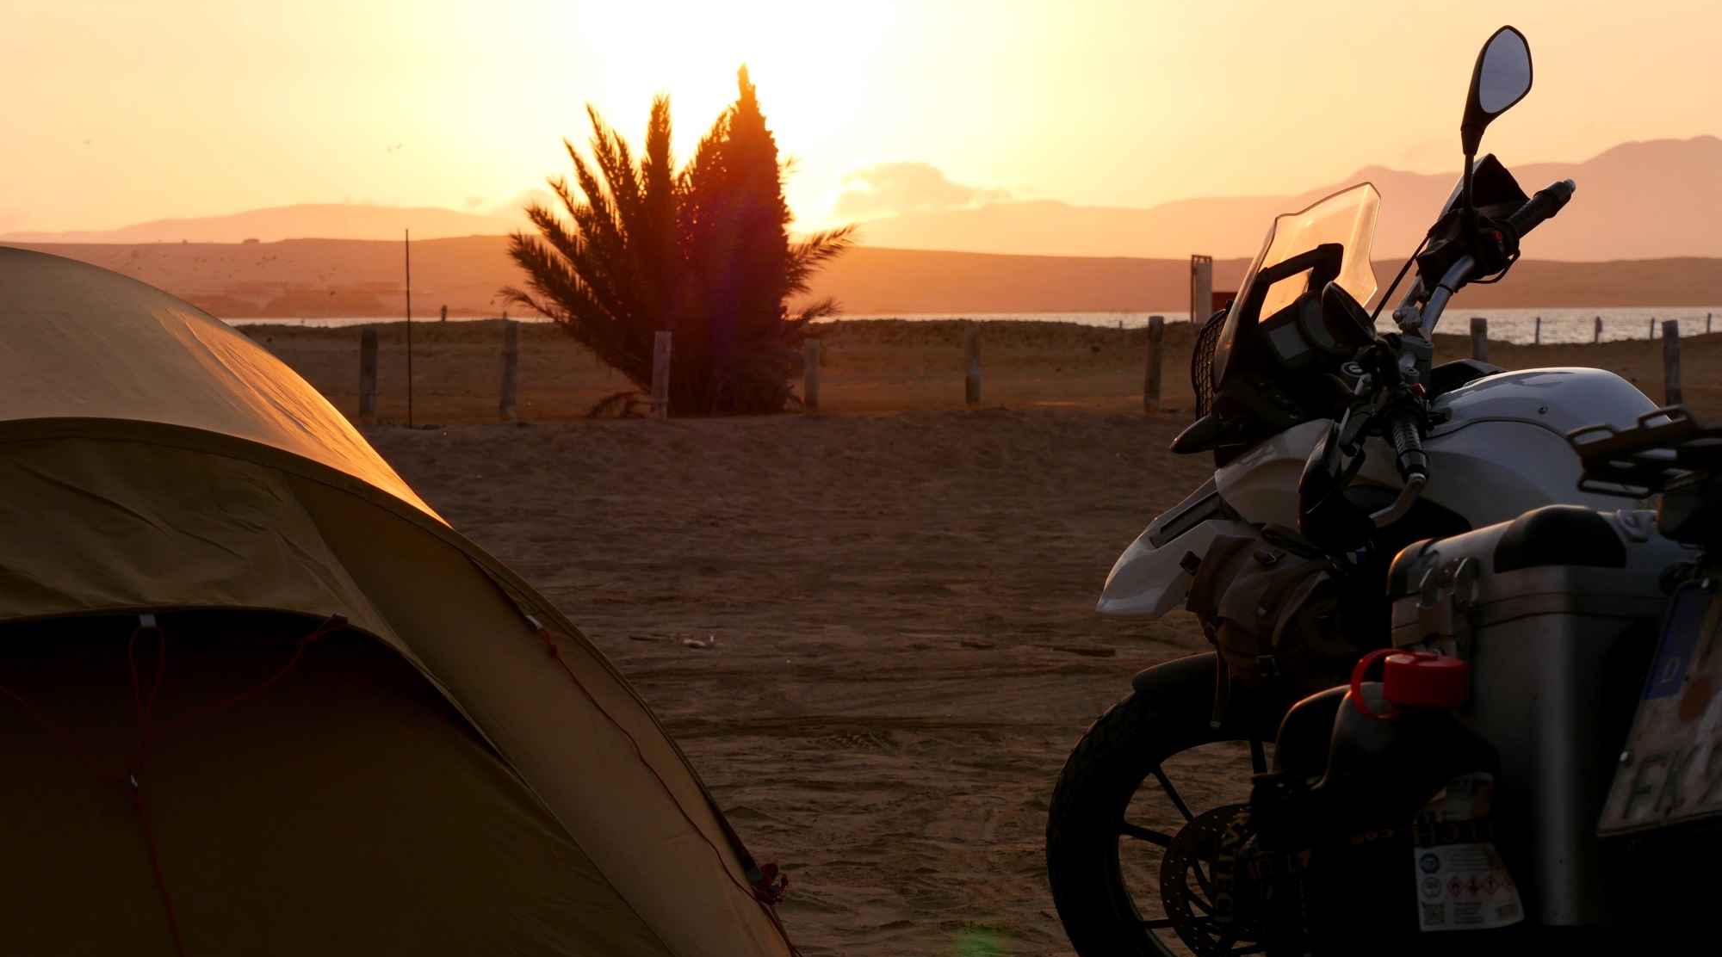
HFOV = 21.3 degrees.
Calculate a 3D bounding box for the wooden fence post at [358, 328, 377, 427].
[{"bbox_3d":[-5.652,-1.196,52.500,0.193,1.127,0.193,0,2,0],"label":"wooden fence post"}]

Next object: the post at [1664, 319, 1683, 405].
[{"bbox_3d":[8.790,-1.208,49.500,0.167,1.019,0.167,0,2,0],"label":"post"}]

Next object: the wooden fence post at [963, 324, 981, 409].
[{"bbox_3d":[1.248,-1.249,51.500,0.160,0.984,0.160,0,2,0],"label":"wooden fence post"}]

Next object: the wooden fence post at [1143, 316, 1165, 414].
[{"bbox_3d":[3.259,-1.263,51.000,0.177,1.117,0.177,0,2,0],"label":"wooden fence post"}]

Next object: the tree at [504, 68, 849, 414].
[{"bbox_3d":[-2.173,-2.794,54.000,3.995,4.080,3.669,0,2,0],"label":"tree"}]

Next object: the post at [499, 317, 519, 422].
[{"bbox_3d":[-4.018,-1.220,52.200,0.189,1.151,0.189,0,2,0],"label":"post"}]

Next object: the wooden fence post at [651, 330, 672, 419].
[{"bbox_3d":[-2.268,-1.177,52.000,0.188,1.009,0.188,0,2,0],"label":"wooden fence post"}]

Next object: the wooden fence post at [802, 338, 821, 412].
[{"bbox_3d":[-0.565,-1.173,52.000,0.165,0.864,0.165,0,2,0],"label":"wooden fence post"}]

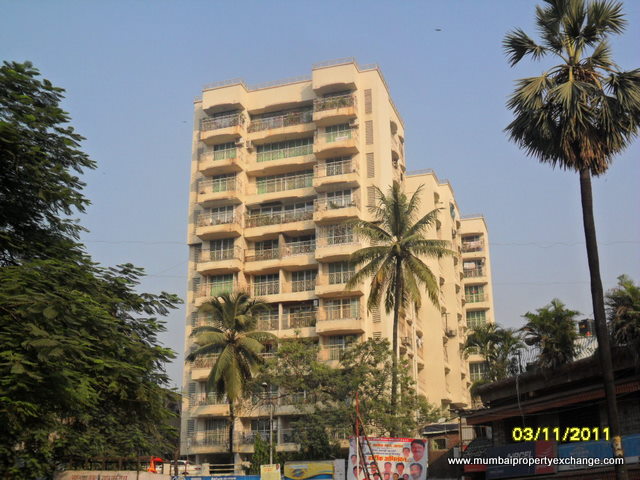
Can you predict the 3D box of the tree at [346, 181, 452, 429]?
[{"bbox_3d":[4.691,5.663,46.137,6.227,19.335,5.916,-3,-17,5],"label":"tree"}]

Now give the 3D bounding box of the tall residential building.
[{"bbox_3d":[4.267,7.244,80.753,22.800,36.200,36.500,-6,-18,16],"label":"tall residential building"}]

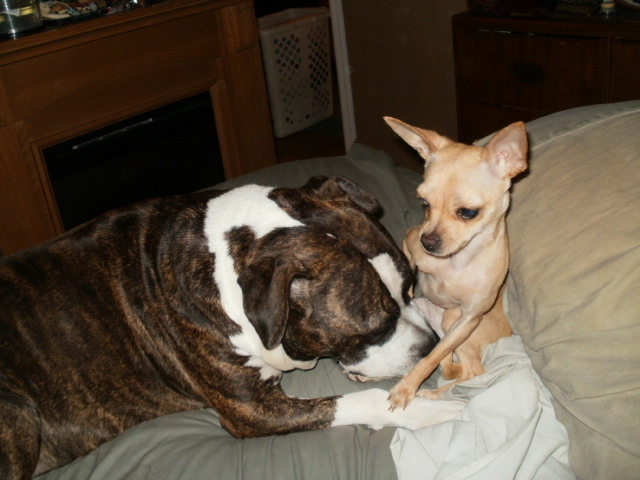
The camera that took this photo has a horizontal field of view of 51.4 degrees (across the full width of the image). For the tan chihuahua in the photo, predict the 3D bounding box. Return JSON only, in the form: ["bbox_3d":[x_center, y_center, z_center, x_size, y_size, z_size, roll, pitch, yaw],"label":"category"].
[{"bbox_3d":[0.164,0.007,0.823,0.175,0.335,0.225,7,30,27],"label":"tan chihuahua"}]

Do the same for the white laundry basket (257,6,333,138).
[{"bbox_3d":[-0.206,-0.907,3.608,0.346,0.550,0.522,19,36,42],"label":"white laundry basket"}]

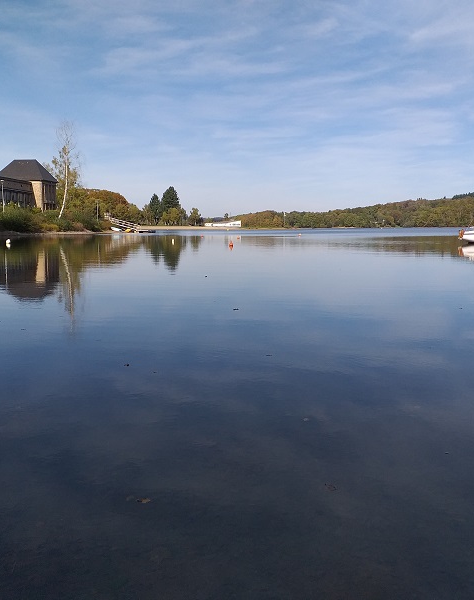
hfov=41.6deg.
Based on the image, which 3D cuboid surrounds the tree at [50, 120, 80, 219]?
[{"bbox_3d":[-29.080,-21.512,104.193,4.800,16.500,4.600,0,7,0],"label":"tree"}]

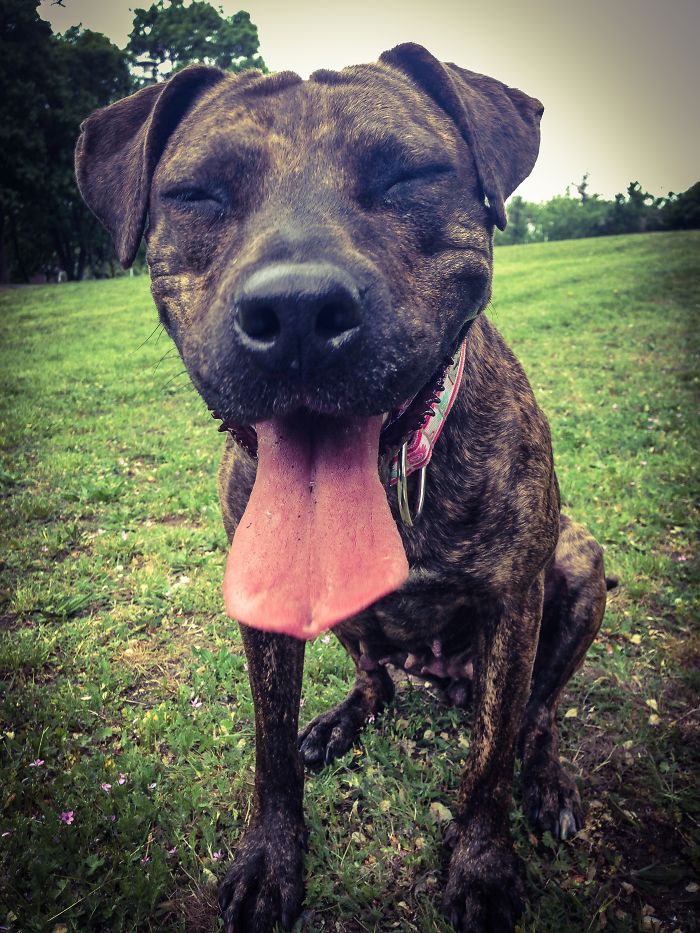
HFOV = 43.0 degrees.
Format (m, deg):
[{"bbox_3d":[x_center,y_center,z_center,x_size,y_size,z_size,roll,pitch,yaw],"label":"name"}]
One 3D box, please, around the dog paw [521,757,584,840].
[{"bbox_3d":[0.181,0.296,0.795,0.054,0.048,0.072,-2,11,-1],"label":"dog paw"}]

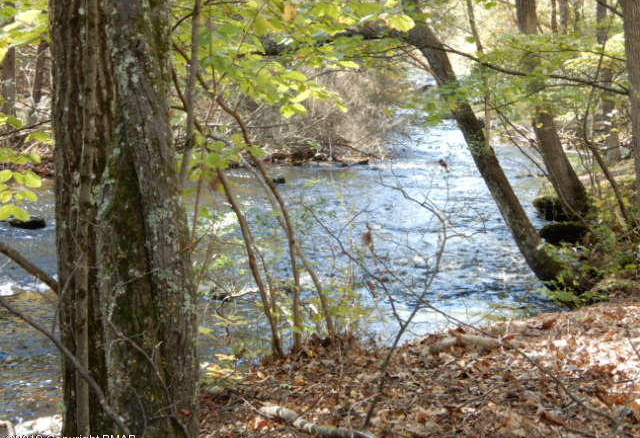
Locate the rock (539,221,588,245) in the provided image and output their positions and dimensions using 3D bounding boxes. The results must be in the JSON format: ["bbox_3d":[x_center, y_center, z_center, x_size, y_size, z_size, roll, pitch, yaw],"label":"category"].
[{"bbox_3d":[2.352,0.150,12.500,0.500,0.250,0.420,2,8,11],"label":"rock"}]

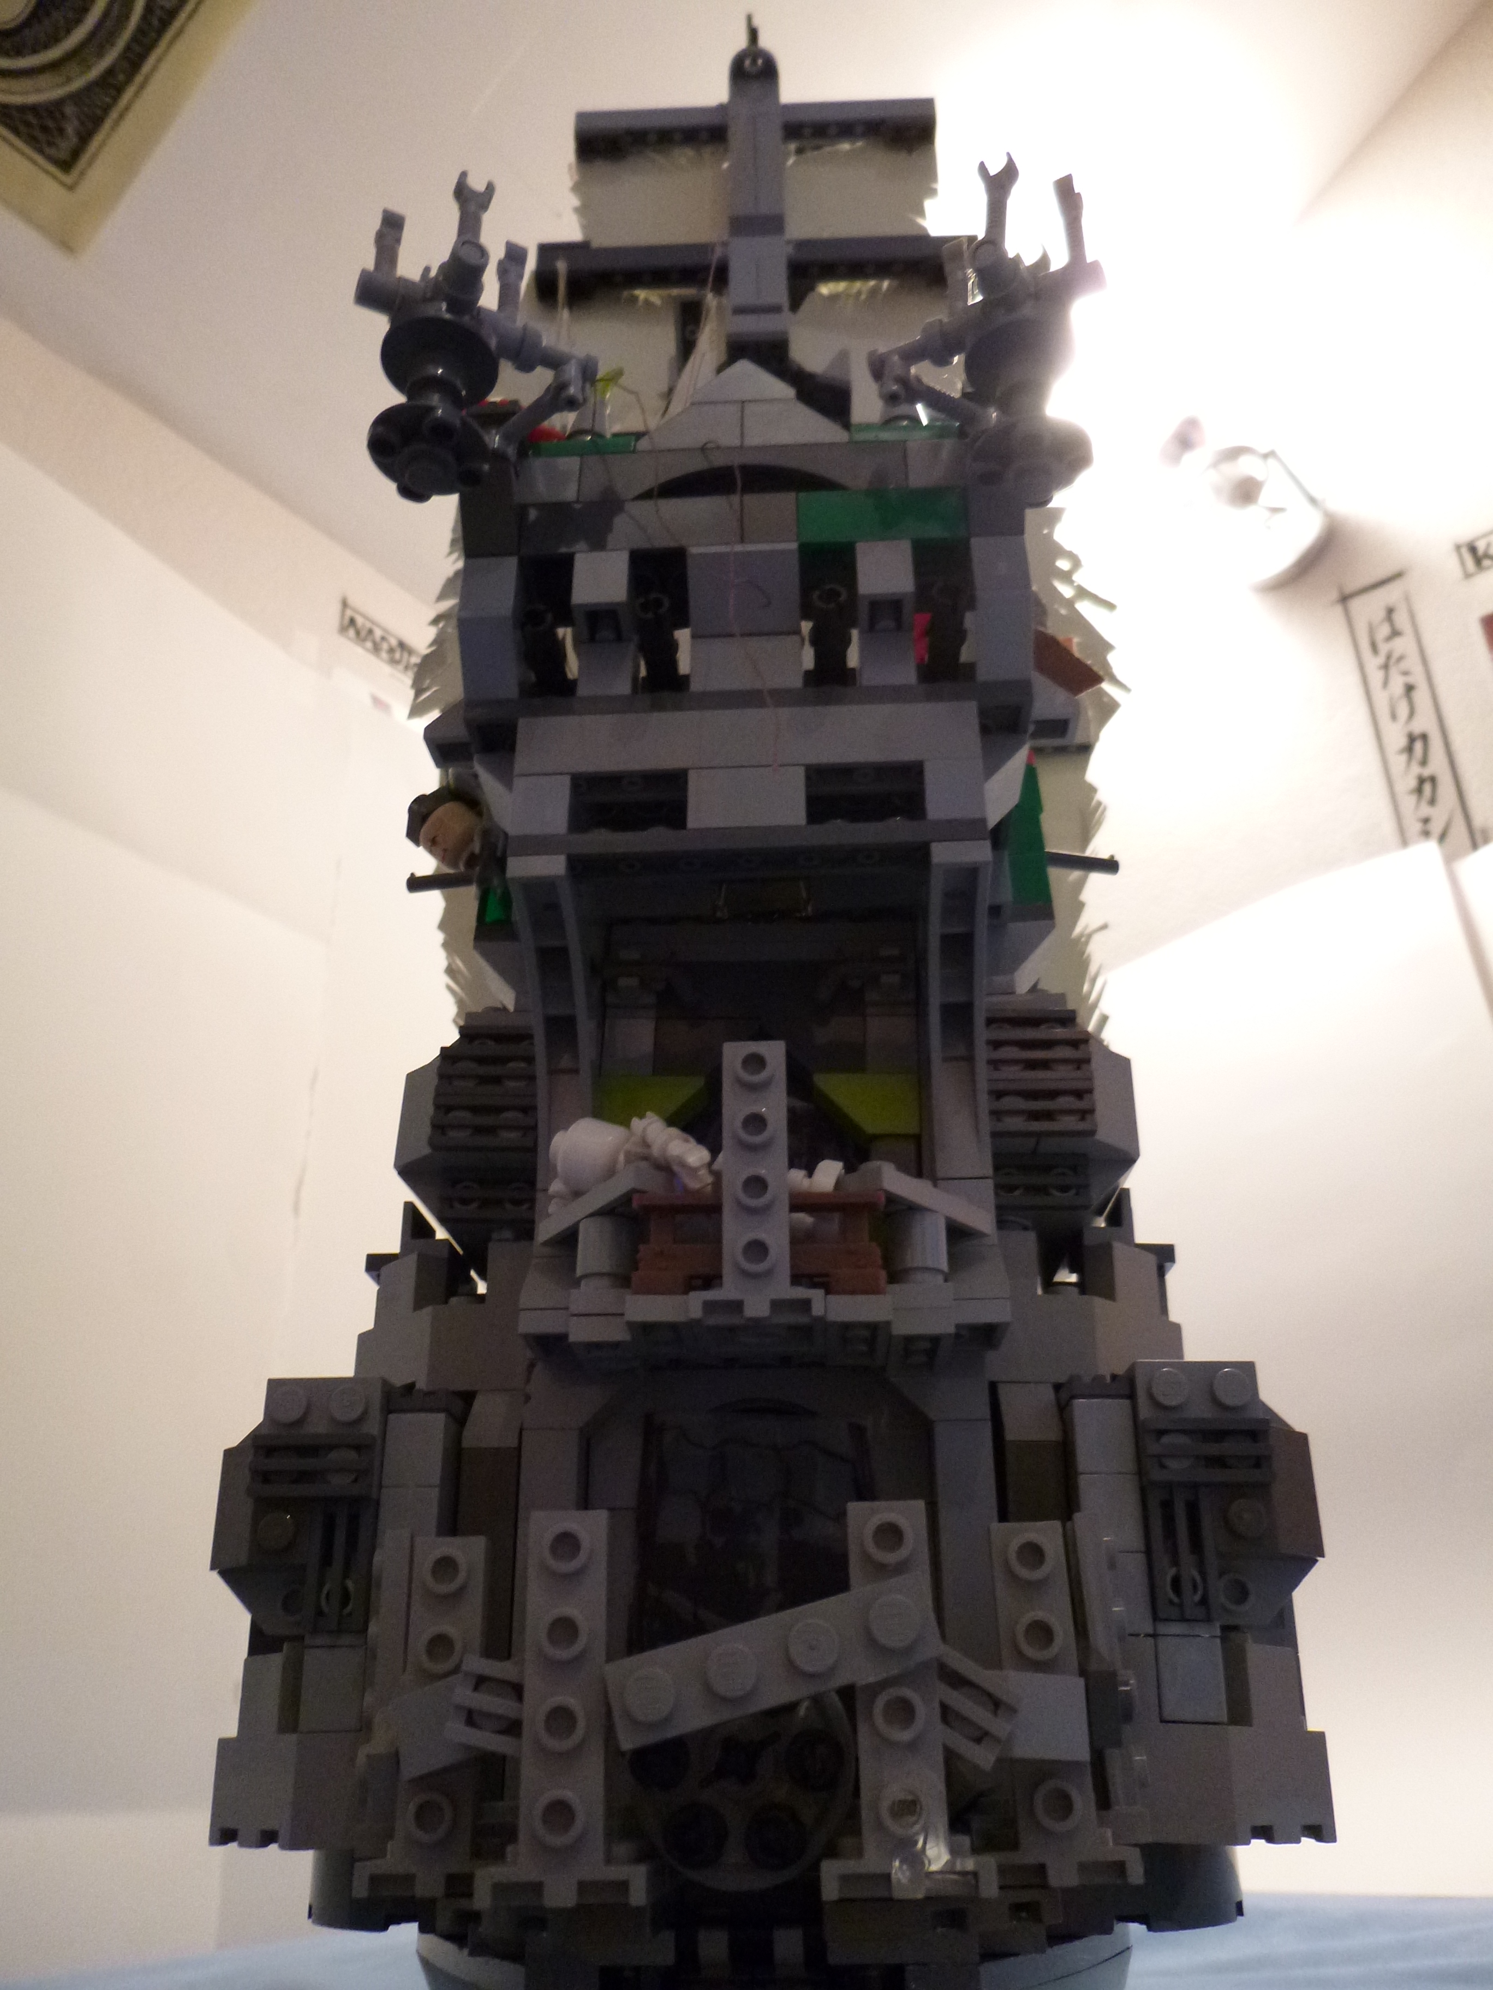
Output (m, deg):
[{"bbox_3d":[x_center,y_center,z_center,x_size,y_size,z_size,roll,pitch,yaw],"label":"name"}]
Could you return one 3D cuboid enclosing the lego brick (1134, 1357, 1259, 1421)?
[{"bbox_3d":[0.061,0.055,0.197,0.016,0.009,0.011,-2,-25,2],"label":"lego brick"}]

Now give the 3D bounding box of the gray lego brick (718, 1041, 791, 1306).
[{"bbox_3d":[0.001,0.021,0.178,0.008,0.033,0.005,-2,-25,2],"label":"gray lego brick"}]

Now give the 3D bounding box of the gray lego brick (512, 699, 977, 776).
[{"bbox_3d":[0.000,-0.034,0.202,0.064,0.010,0.008,-2,-25,2],"label":"gray lego brick"}]

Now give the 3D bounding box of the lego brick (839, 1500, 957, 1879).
[{"bbox_3d":[0.015,0.069,0.144,0.008,0.034,0.005,-2,-25,2],"label":"lego brick"}]

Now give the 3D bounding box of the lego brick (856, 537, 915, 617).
[{"bbox_3d":[0.020,-0.058,0.204,0.008,0.010,0.008,-2,-25,2],"label":"lego brick"}]

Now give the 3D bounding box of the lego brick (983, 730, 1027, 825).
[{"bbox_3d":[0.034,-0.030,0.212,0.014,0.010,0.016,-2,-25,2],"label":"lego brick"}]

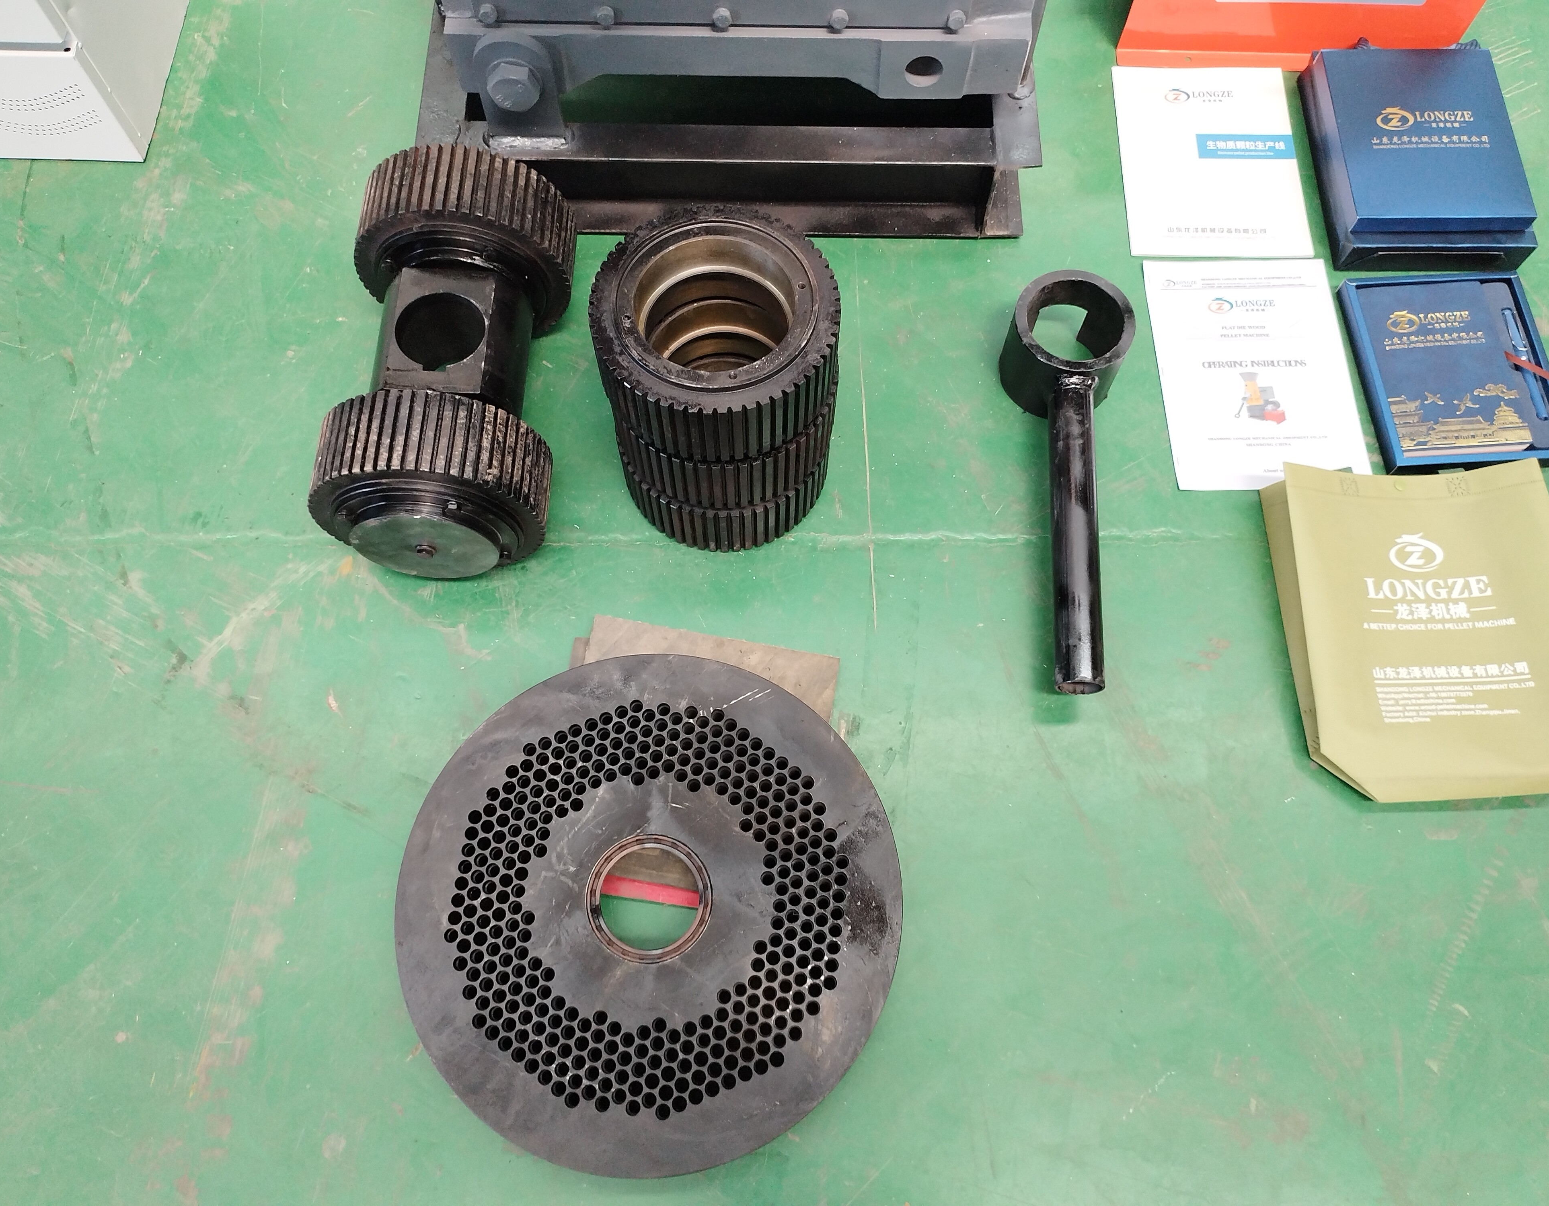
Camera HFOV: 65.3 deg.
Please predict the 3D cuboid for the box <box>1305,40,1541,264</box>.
[{"bbox_3d":[0.747,-0.526,1.417,0.207,0.073,0.280,0,67,1],"label":"box"}]

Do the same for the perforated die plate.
[{"bbox_3d":[-0.113,0.270,1.093,0.453,0.042,0.453,0,71,0],"label":"perforated die plate"}]

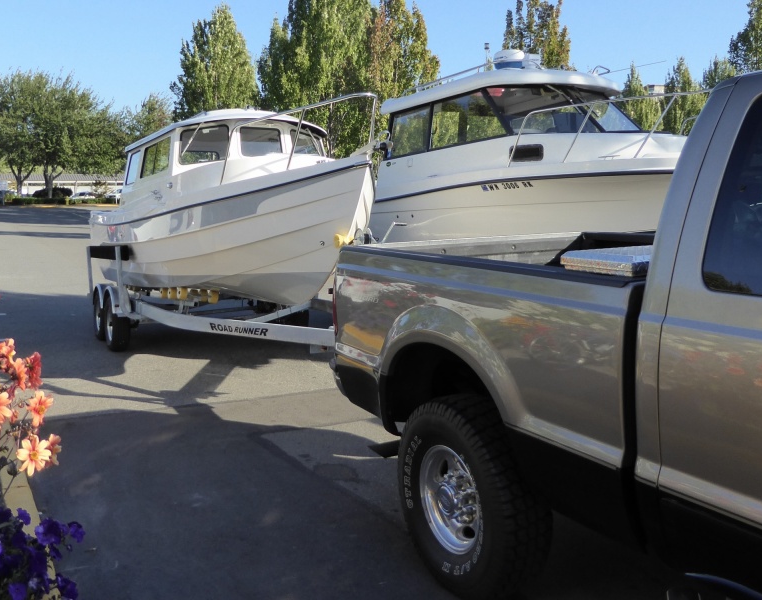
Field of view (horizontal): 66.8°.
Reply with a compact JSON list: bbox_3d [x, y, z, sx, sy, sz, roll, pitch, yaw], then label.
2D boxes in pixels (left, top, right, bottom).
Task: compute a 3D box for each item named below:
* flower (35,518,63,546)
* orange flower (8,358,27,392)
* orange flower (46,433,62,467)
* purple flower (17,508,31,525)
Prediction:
[{"bbox_3d":[-0.780,0.547,1.360,0.062,0.062,0.040,-3,11,-17],"label":"flower"},{"bbox_3d":[-0.837,0.174,1.330,0.045,0.078,0.075,1,11,6],"label":"orange flower"},{"bbox_3d":[-0.758,0.346,1.330,0.040,0.075,0.075,6,12,30],"label":"orange flower"},{"bbox_3d":[-0.864,0.525,1.400,0.035,0.042,0.042,8,13,36],"label":"purple flower"}]

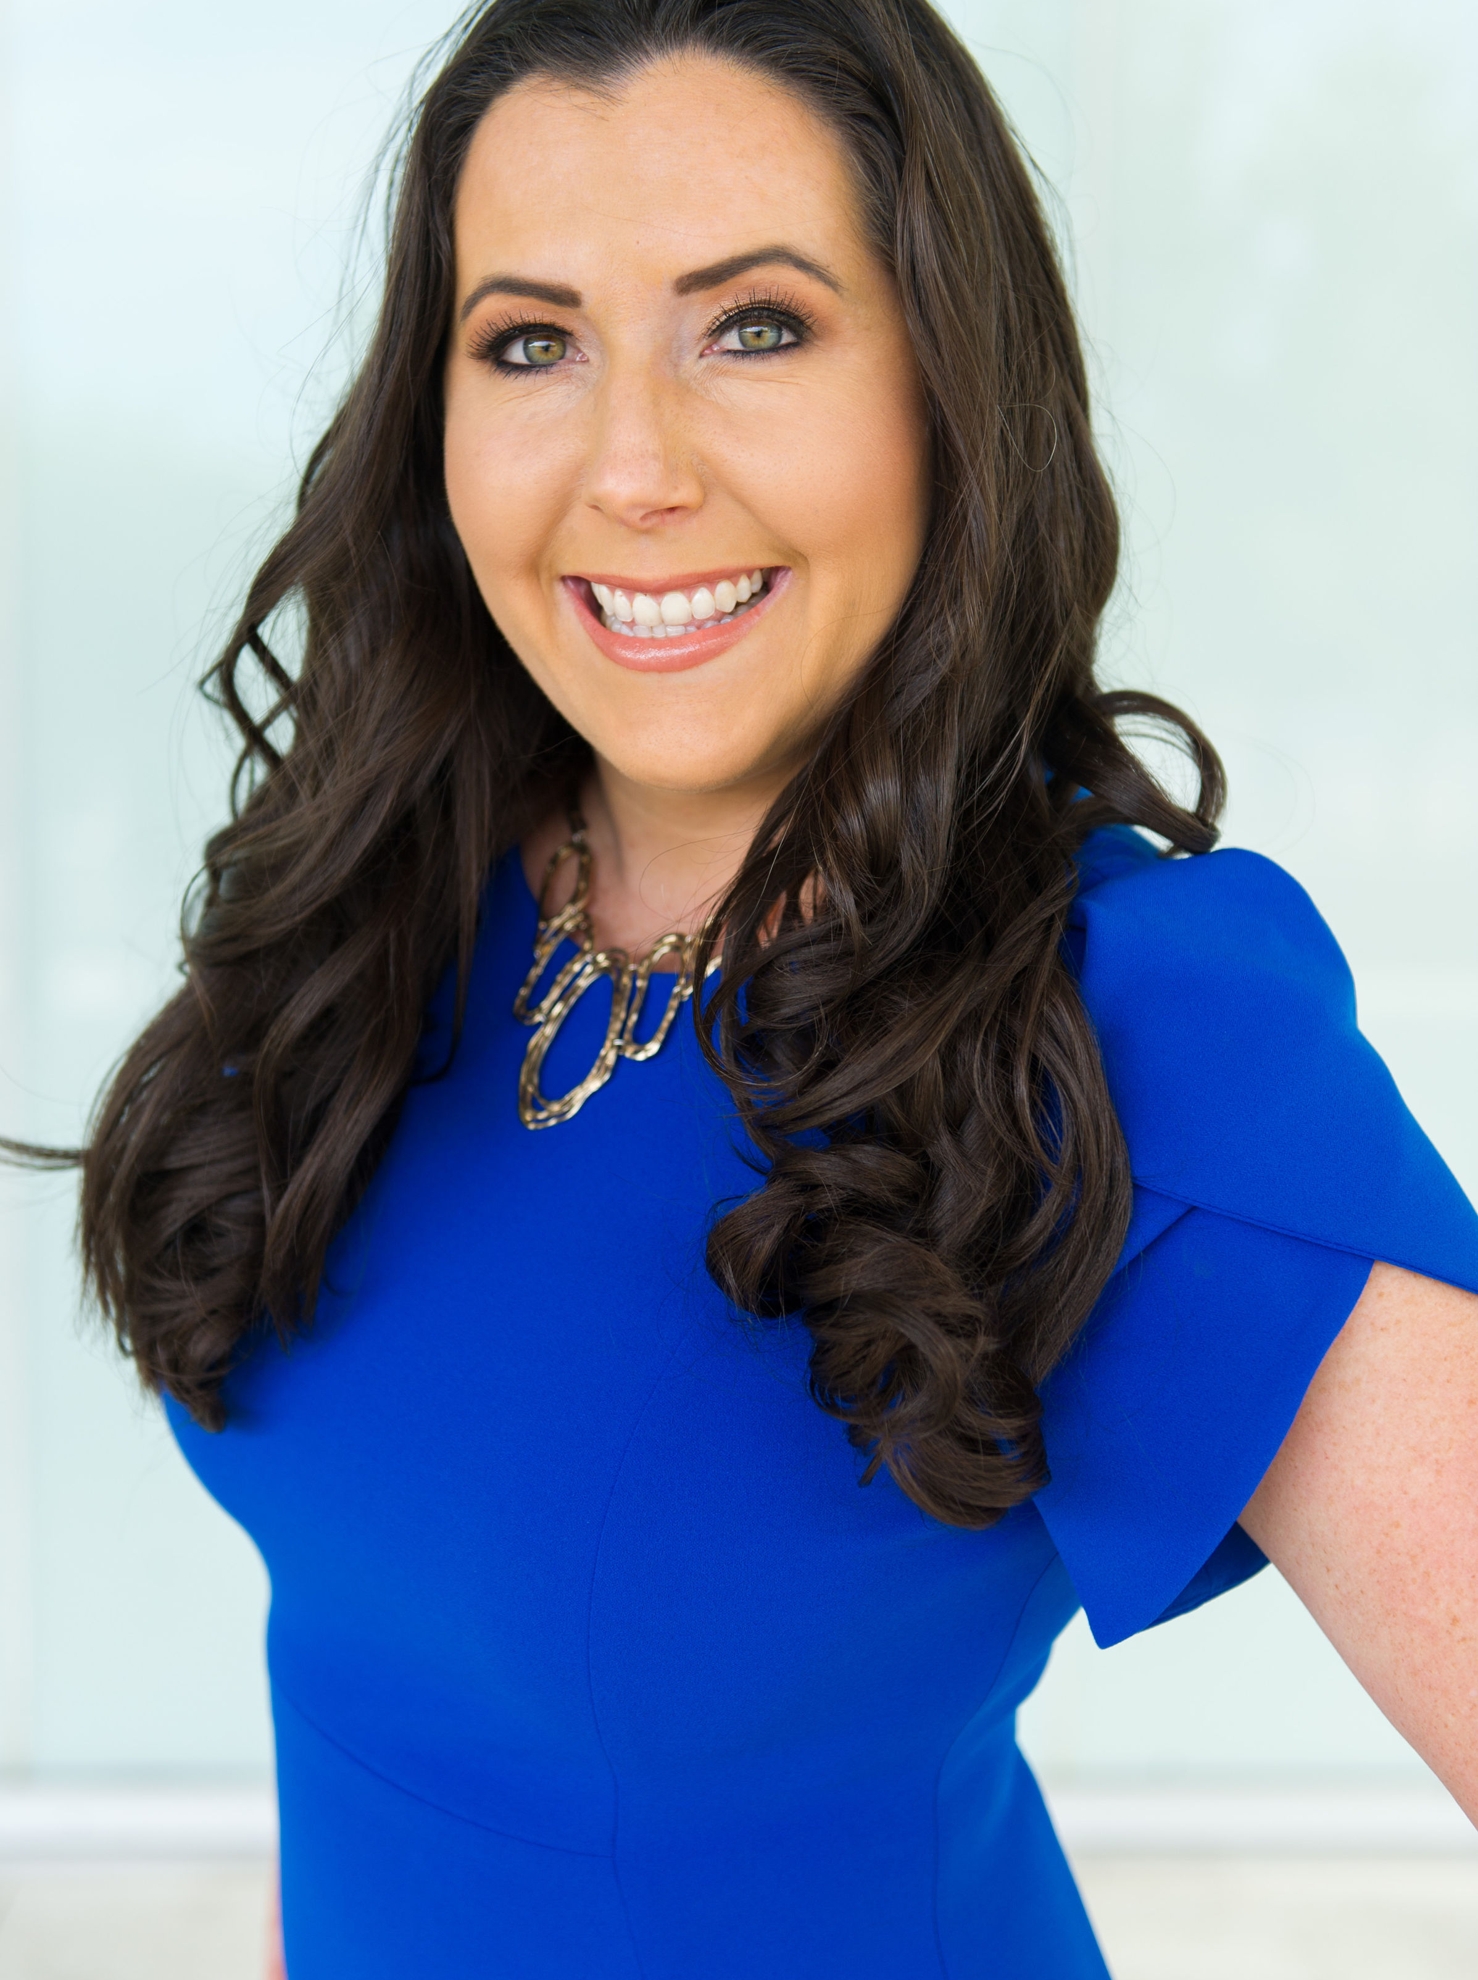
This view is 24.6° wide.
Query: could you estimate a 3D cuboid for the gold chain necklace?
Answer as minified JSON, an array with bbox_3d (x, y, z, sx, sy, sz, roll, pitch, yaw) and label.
[{"bbox_3d":[-0.016,-0.025,1.030,0.140,0.122,0.140,4,6,33],"label":"gold chain necklace"}]

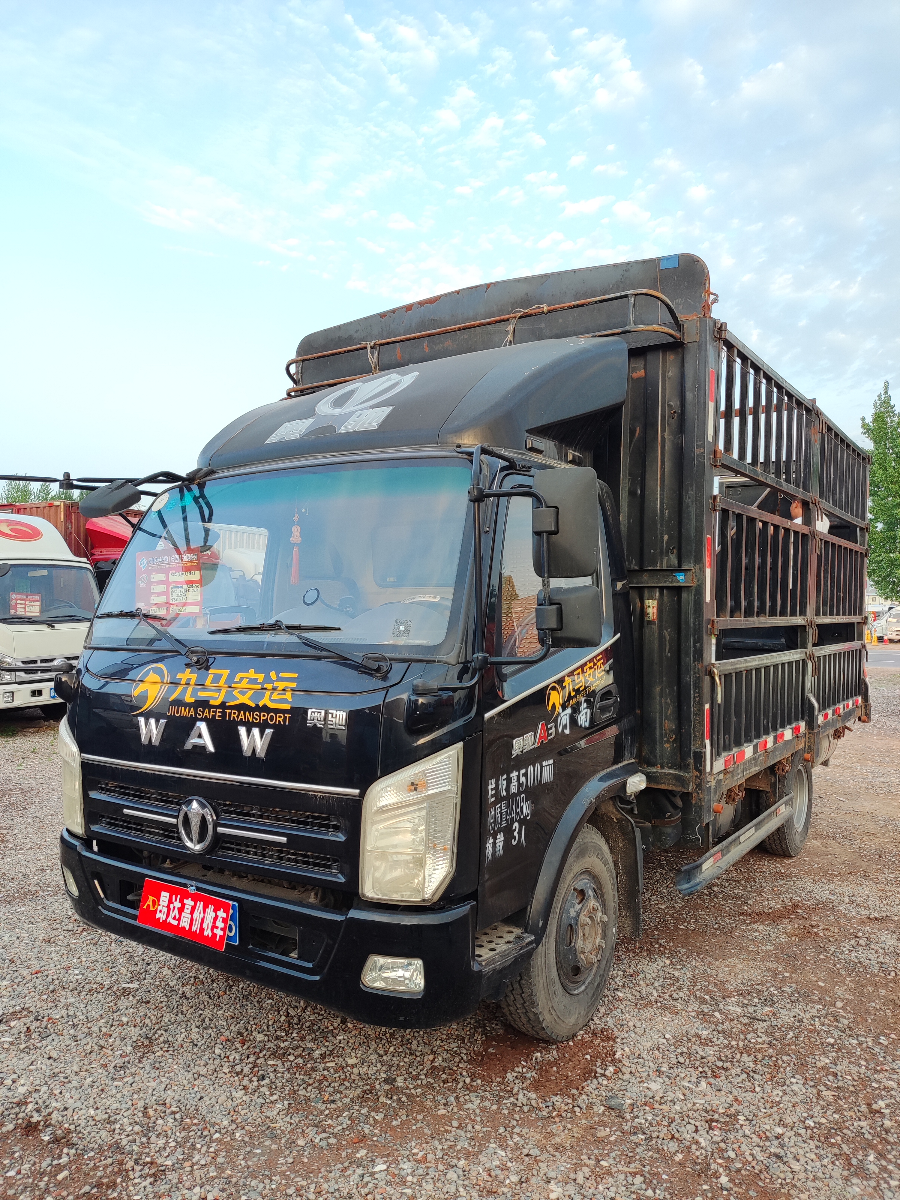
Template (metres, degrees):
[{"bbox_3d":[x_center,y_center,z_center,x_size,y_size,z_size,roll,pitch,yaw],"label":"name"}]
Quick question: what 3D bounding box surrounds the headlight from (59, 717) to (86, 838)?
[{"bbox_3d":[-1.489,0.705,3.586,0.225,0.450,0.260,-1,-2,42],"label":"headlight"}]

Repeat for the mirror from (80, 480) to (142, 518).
[{"bbox_3d":[-1.388,-0.418,3.557,0.210,0.130,0.160,-1,-1,34],"label":"mirror"}]

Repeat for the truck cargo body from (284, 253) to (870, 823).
[{"bbox_3d":[1.277,-0.264,6.170,2.430,2.500,4.240,1,0,35],"label":"truck cargo body"}]

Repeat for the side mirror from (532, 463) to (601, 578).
[{"bbox_3d":[0.352,-0.226,2.613,0.195,0.320,0.090,-1,-1,22],"label":"side mirror"}]

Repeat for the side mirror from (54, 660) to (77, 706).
[{"bbox_3d":[-1.583,0.349,3.619,0.120,0.160,0.120,-1,-1,34],"label":"side mirror"}]

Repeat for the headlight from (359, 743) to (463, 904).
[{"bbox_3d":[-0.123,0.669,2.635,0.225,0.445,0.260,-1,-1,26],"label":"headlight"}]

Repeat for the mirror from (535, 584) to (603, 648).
[{"bbox_3d":[0.360,0.046,2.603,0.190,0.185,0.090,-1,-1,22],"label":"mirror"}]

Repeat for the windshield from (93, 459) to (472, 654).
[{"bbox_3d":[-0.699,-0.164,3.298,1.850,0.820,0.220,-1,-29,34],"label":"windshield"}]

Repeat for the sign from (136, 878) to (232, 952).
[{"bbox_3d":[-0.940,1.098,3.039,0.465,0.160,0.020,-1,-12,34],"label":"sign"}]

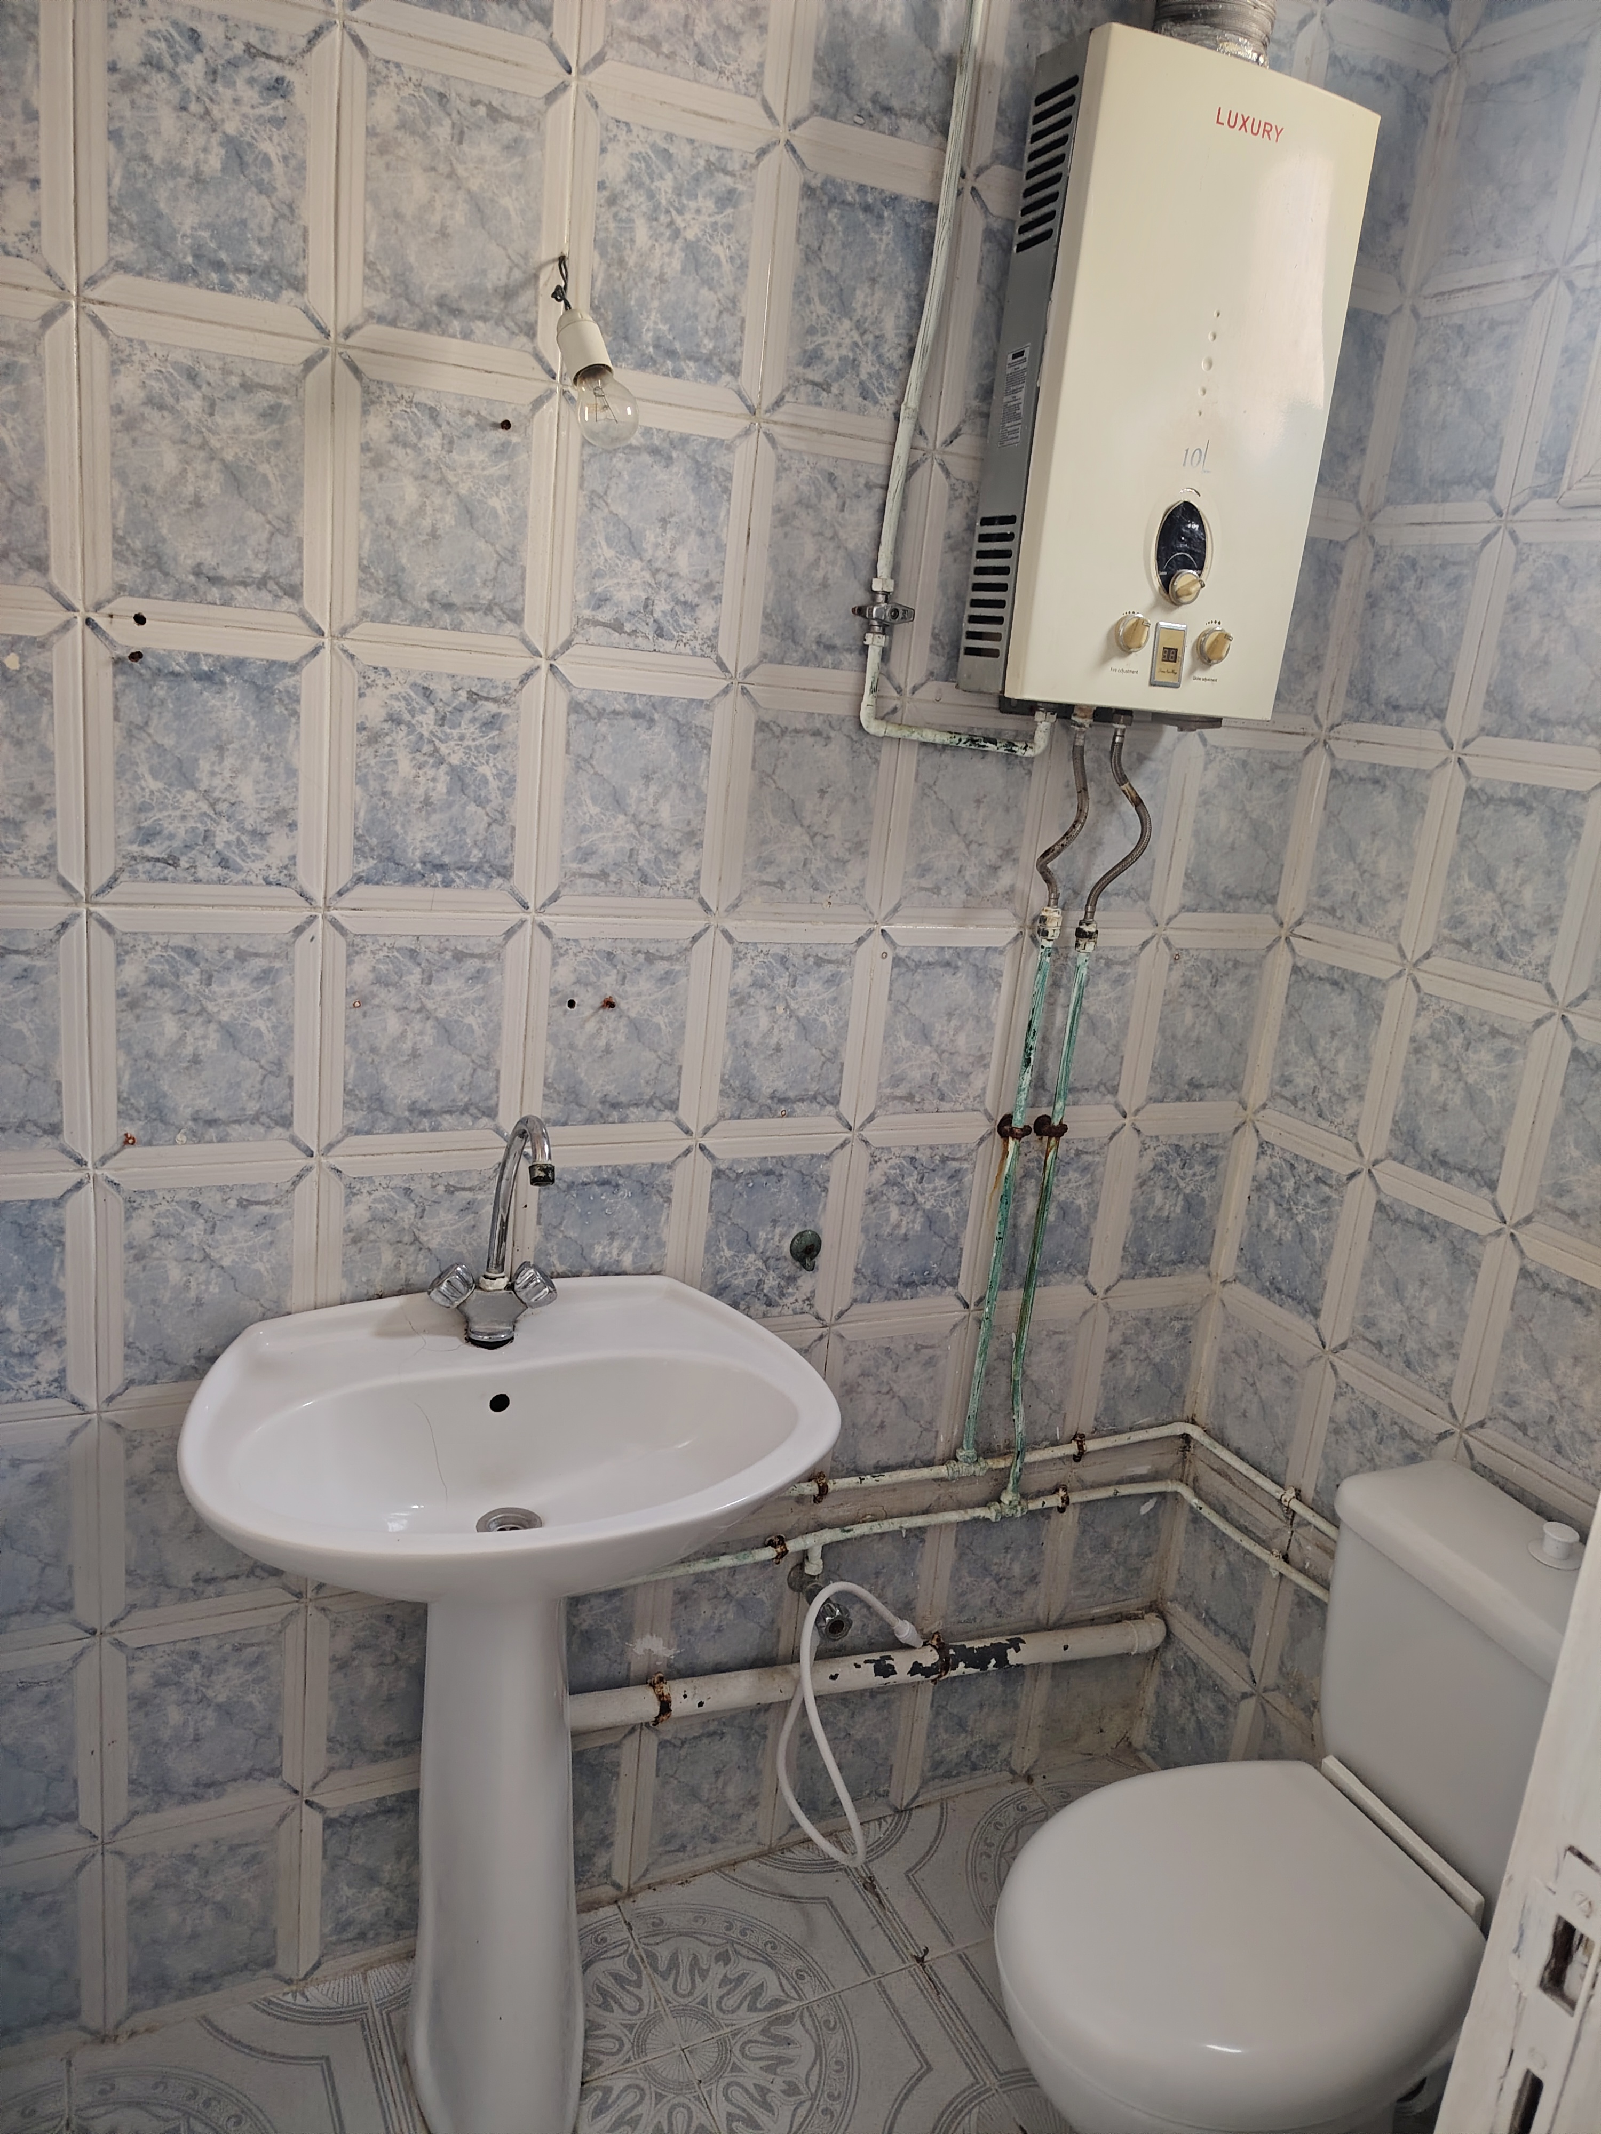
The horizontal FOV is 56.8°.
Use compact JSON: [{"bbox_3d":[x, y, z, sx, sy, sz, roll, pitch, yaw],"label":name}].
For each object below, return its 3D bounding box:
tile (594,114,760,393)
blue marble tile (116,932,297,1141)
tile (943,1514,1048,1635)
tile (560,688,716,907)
[{"bbox_3d":[-0.119,-0.751,1.374,0.147,0.202,0.010,-1,16,-26],"label":"tile"},{"bbox_3d":[-0.557,-0.027,1.392,0.150,0.205,0.015,-1,16,-26],"label":"blue marble tile"},{"bbox_3d":[0.265,0.677,2.011,0.143,0.187,0.010,-1,16,-26],"label":"tile"},{"bbox_3d":[-0.172,-0.276,1.518,0.158,0.207,0.012,-1,17,-26],"label":"tile"}]

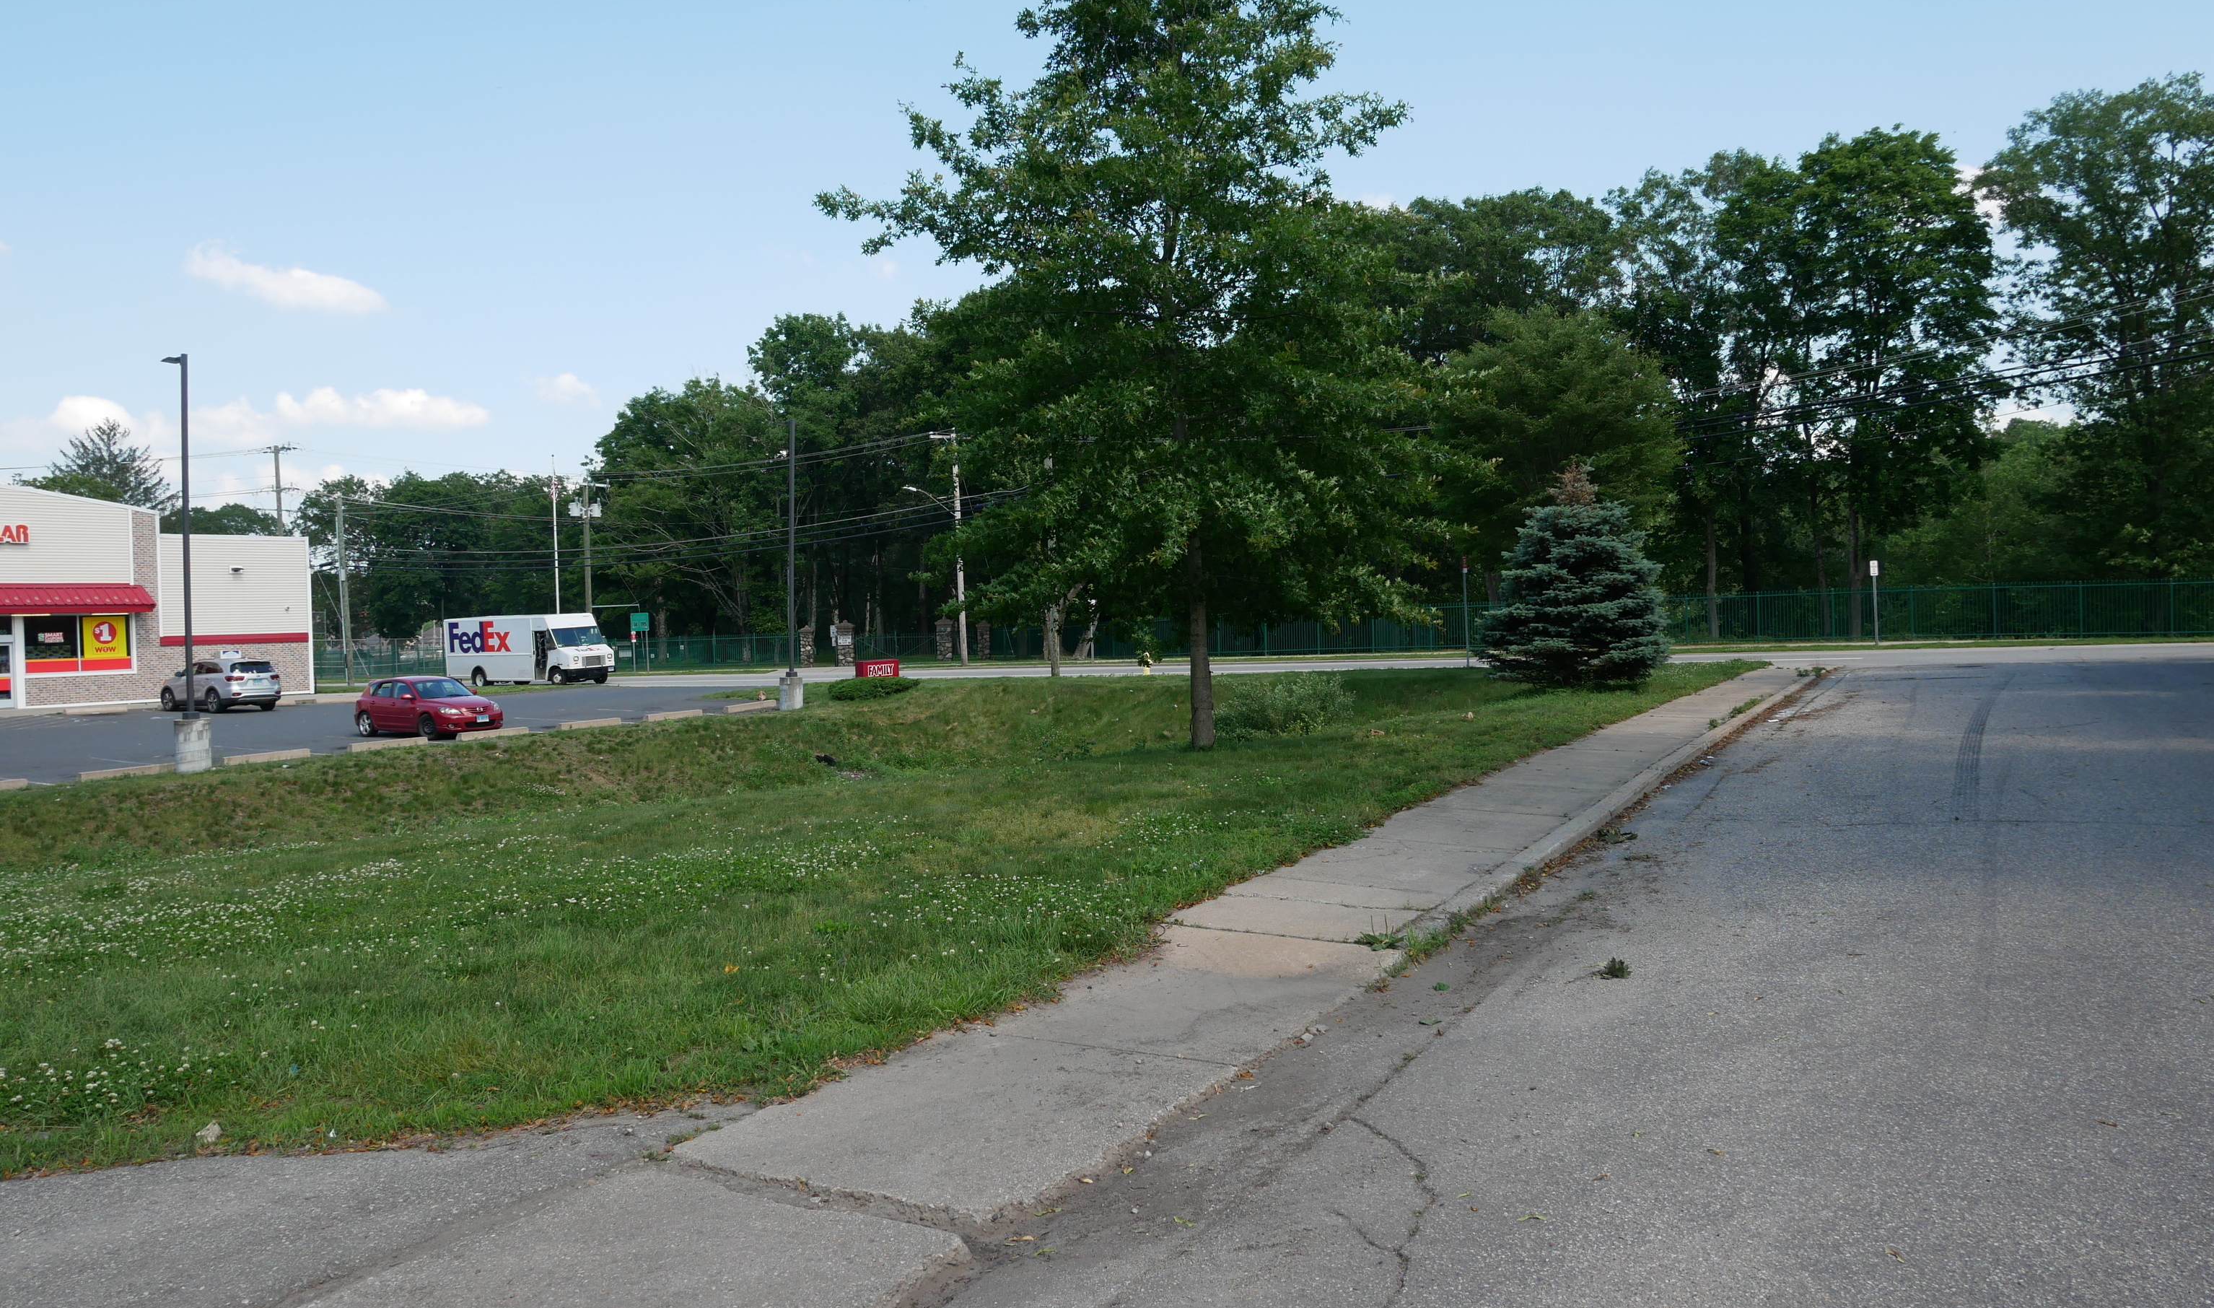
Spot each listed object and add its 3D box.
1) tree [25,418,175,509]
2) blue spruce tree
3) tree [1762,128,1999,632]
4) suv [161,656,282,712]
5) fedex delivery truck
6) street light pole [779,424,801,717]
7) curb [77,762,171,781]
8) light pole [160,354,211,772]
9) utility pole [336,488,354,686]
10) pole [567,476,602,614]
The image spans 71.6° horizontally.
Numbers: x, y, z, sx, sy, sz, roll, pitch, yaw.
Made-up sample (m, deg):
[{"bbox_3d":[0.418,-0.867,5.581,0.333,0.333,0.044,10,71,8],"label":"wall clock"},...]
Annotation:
[{"bbox_3d":[-60.142,-6.324,92.000,8.600,15.600,8.600,-2,1,0],"label":"tree"},{"bbox_3d":[10.315,-1.790,33.800,4.200,4.870,4.200,-1,1,0],"label":"blue spruce tree"},{"bbox_3d":[28.221,-9.971,56.000,8.400,18.500,8.000,-2,1,0],"label":"tree"},{"bbox_3d":[-29.321,1.050,50.753,4.760,1.690,1.900,0,2,35],"label":"suv"},{"bbox_3d":[-24.683,-0.149,65.865,7.350,3.030,2.350,-1,1,26],"label":"fedex delivery truck"},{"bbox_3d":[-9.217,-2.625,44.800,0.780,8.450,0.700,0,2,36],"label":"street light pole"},{"bbox_3d":[-19.925,2.405,31.304,0.170,0.150,1.830,0,2,36],"label":"curb"},{"bbox_3d":[-19.002,-1.875,31.700,1.000,8.550,0.720,0,2,36],"label":"light pole"},{"bbox_3d":[-33.461,-2.890,67.500,0.450,8.600,0.450,-2,1,34],"label":"utility pole"},{"bbox_3d":[-26.538,-4.025,78.500,1.700,10.200,1.100,-1,1,27],"label":"pole"}]

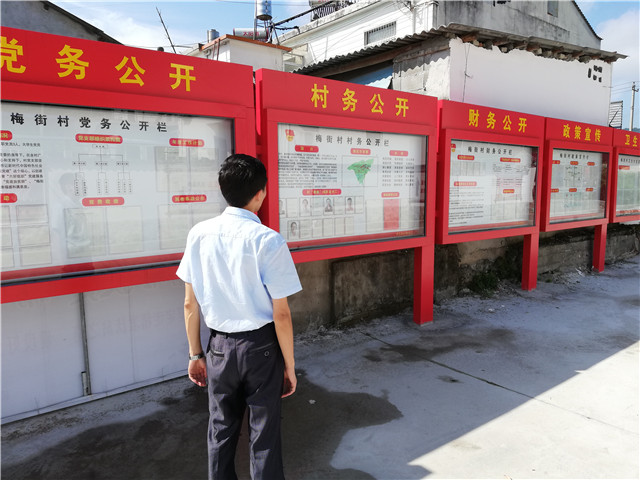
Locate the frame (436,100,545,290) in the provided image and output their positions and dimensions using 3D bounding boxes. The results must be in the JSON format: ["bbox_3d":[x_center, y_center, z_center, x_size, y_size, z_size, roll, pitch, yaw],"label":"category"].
[{"bbox_3d":[2.358,-0.472,6.656,2.360,2.603,0.170,-5,8,-37],"label":"frame"}]

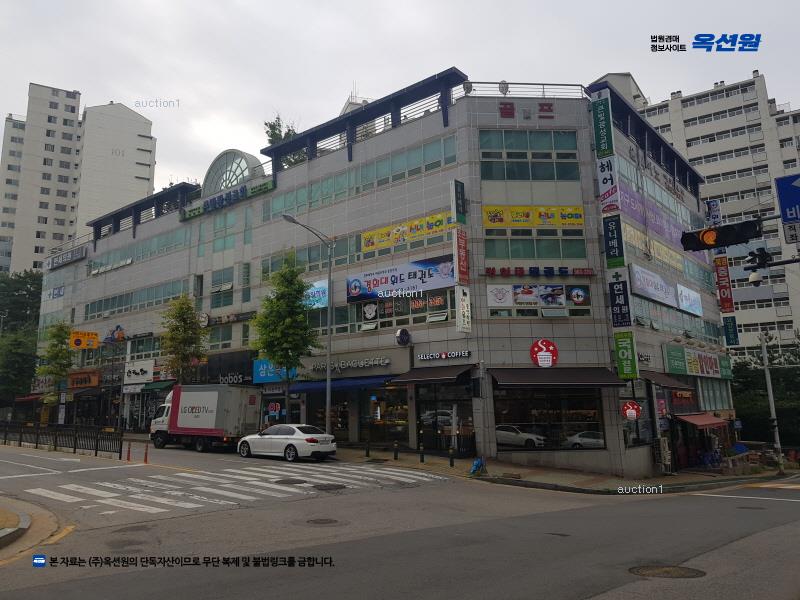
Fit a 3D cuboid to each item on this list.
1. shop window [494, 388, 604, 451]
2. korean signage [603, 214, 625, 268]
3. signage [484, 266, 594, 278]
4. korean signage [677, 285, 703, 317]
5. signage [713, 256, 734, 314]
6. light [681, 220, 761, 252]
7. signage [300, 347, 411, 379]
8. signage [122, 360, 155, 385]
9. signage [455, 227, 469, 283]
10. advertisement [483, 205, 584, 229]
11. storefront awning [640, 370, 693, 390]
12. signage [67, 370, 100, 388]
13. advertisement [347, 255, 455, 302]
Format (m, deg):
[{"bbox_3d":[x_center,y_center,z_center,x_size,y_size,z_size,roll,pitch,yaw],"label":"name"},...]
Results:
[{"bbox_3d":[6.631,5.122,26.601,4.825,2.943,0.120,0,-11,-4],"label":"shop window"},{"bbox_3d":[10.116,-2.776,28.413,0.770,2.461,0.200,-11,-15,40],"label":"korean signage"},{"bbox_3d":[6.466,-1.271,27.808,5.114,0.500,0.200,-1,-11,-6],"label":"signage"},{"bbox_3d":[18.671,0.114,38.795,0.200,1.550,5.000,-10,-14,40],"label":"korean signage"},{"bbox_3d":[23.290,-1.063,43.253,0.850,4.133,0.200,-11,-15,40],"label":"signage"},{"bbox_3d":[6.467,-1.296,12.110,1.420,0.380,0.350,-10,-13,38],"label":"light"},{"bbox_3d":[-2.420,3.384,31.364,7.672,1.201,0.300,-10,-14,37],"label":"signage"},{"bbox_3d":[-18.711,5.231,43.255,3.854,1.562,0.200,-9,-14,37],"label":"signage"},{"bbox_3d":[2.761,-1.924,27.153,0.200,2.450,0.712,-10,-14,39],"label":"signage"},{"bbox_3d":[6.293,-3.938,28.231,4.858,1.083,0.080,0,-11,-4],"label":"advertisement"},{"bbox_3d":[13.903,4.227,31.525,1.347,0.965,6.923,-10,-14,37],"label":"storefront awning"},{"bbox_3d":[-25.509,6.505,48.824,5.037,1.221,0.300,-10,-14,37],"label":"signage"},{"bbox_3d":[-0.078,-0.932,30.211,6.804,1.527,0.150,-9,-13,37],"label":"advertisement"}]

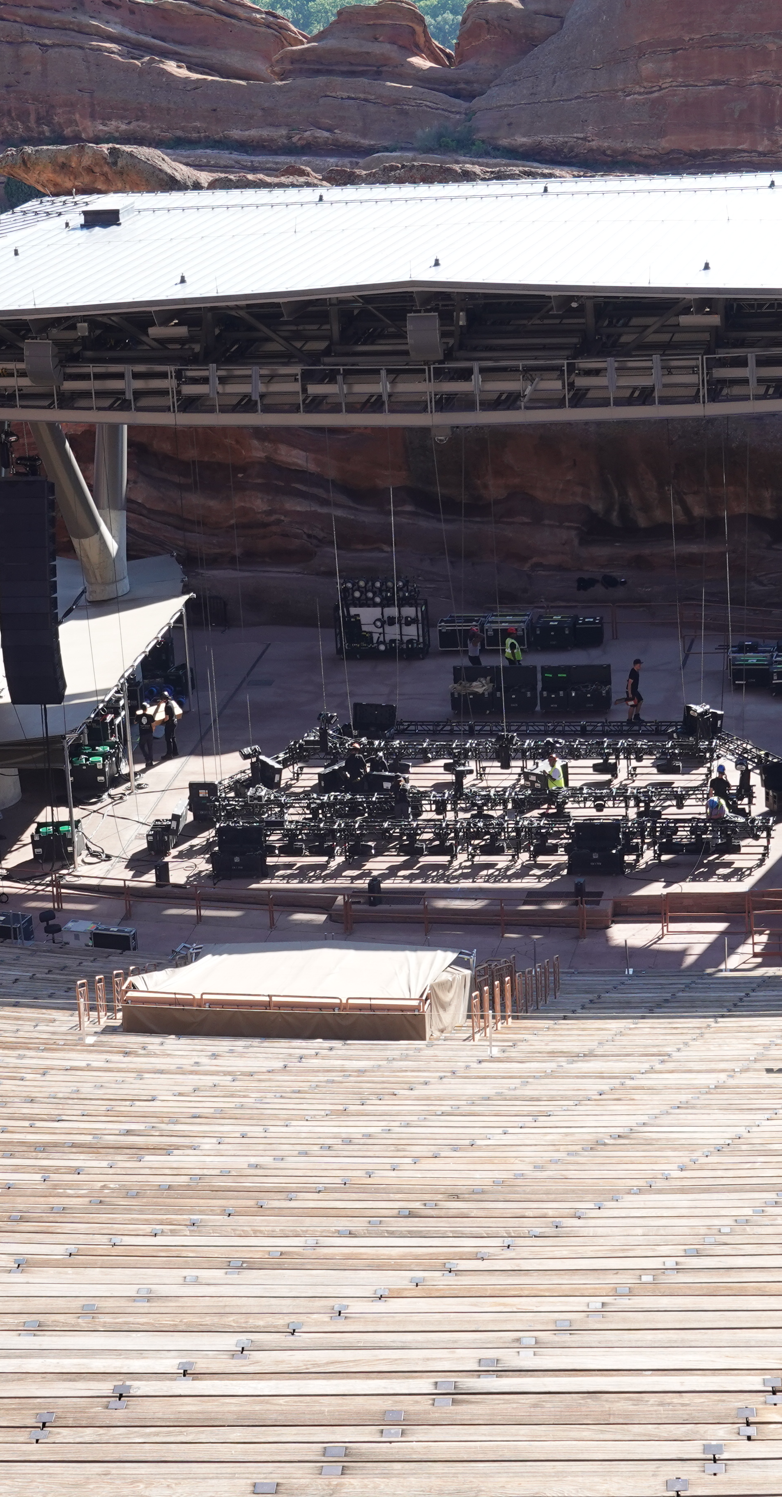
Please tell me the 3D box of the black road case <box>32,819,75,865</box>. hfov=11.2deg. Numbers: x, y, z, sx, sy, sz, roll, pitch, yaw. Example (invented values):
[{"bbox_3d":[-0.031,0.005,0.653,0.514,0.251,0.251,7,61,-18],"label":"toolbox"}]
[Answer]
[{"bbox_3d":[-8.075,2.232,95.800,0.950,0.760,0.900,-1,19,8],"label":"black road case"}]

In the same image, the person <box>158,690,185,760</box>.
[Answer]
[{"bbox_3d":[-5.620,-0.585,102.300,0.500,1.770,0.520,-8,19,-14],"label":"person"}]

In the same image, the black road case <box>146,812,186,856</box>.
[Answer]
[{"bbox_3d":[-5.382,2.040,95.720,0.800,0.770,0.950,-1,18,9],"label":"black road case"}]

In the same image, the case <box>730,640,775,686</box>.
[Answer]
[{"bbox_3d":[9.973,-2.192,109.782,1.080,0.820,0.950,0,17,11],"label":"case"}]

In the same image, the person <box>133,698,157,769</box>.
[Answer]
[{"bbox_3d":[-6.393,-0.340,105.141,0.600,1.760,0.500,3,18,20],"label":"person"}]

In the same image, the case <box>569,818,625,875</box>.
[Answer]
[{"bbox_3d":[4.771,2.312,92.336,1.240,1.100,0.760,0,18,11],"label":"case"}]

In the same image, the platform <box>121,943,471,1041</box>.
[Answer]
[{"bbox_3d":[-2.143,5.305,86.963,6.750,1.200,3.200,1,18,14],"label":"platform"}]

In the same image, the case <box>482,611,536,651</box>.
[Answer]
[{"bbox_3d":[3.261,-3.261,110.666,1.200,0.850,0.800,0,18,11],"label":"case"}]

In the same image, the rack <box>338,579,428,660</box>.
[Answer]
[{"bbox_3d":[-0.213,-3.567,110.418,2.420,2.000,0.800,0,18,10],"label":"rack"}]

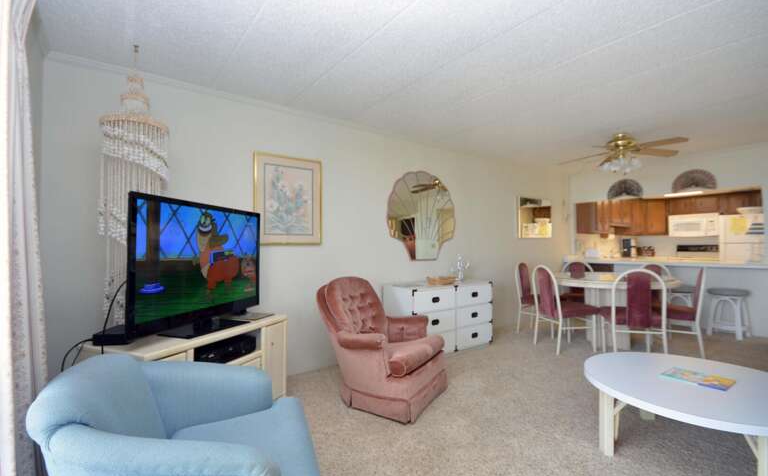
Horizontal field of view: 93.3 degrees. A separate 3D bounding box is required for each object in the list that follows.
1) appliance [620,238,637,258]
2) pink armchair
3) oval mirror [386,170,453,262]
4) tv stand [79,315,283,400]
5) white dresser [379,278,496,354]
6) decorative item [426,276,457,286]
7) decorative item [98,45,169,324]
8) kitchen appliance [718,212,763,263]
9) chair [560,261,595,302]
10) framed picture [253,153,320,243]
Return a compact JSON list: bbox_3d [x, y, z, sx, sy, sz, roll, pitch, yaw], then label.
[{"bbox_3d":[5.034,0.230,7.452,0.260,0.370,0.210,1,0,-37],"label":"appliance"},{"bbox_3d":[0.010,0.798,2.974,0.860,0.920,0.750,0,0,30],"label":"pink armchair"},{"bbox_3d":[0.490,-0.263,4.310,1.100,1.055,0.030,1,0,-37],"label":"oval mirror"},{"bbox_3d":[-1.239,0.931,2.460,0.542,0.629,1.121,0,-1,24],"label":"tv stand"},{"bbox_3d":[0.677,0.898,4.224,1.320,0.740,0.430,1,0,-37],"label":"white dresser"},{"bbox_3d":[0.688,0.512,4.283,0.340,0.080,0.230,1,-1,-37],"label":"decorative item"},{"bbox_3d":[-1.587,-0.371,2.298,0.450,1.710,0.450,1,-1,-37],"label":"decorative item"},{"bbox_3d":[6.437,0.468,6.319,0.750,1.720,0.750,1,-1,-37],"label":"kitchen appliance"},{"bbox_3d":[2.663,0.818,5.053,0.460,0.960,0.540,-1,-1,38],"label":"chair"},{"bbox_3d":[-0.854,-0.344,3.302,0.645,0.820,0.030,1,0,-37],"label":"framed picture"}]

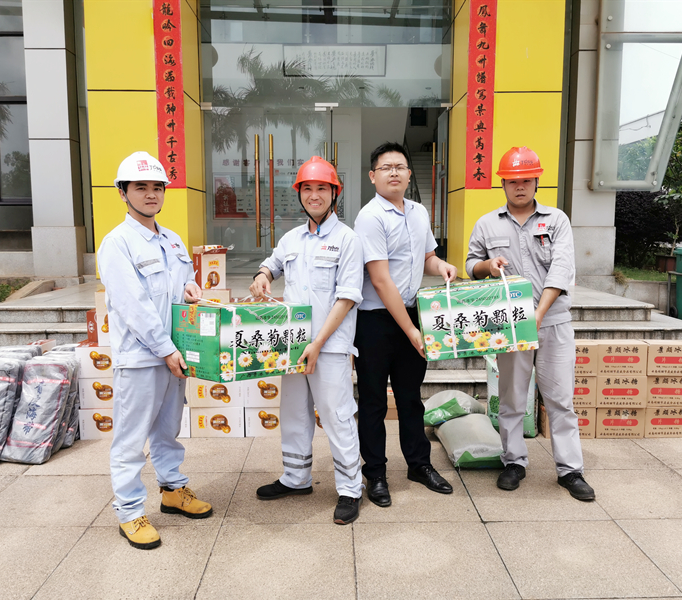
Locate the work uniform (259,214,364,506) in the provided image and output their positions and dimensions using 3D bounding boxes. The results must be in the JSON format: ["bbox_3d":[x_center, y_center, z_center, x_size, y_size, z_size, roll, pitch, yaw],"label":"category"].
[{"bbox_3d":[-0.123,0.278,2.952,0.470,1.380,0.380,3,8,27],"label":"work uniform"}]

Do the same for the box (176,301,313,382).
[{"bbox_3d":[-0.414,0.167,2.650,0.340,0.284,0.472,2,2,43],"label":"box"}]

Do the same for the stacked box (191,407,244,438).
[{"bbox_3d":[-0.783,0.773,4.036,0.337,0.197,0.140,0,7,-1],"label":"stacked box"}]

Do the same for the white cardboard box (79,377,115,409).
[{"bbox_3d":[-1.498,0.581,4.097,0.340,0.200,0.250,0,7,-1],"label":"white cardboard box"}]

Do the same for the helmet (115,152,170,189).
[{"bbox_3d":[-0.840,-0.552,2.639,0.230,0.160,0.285,-6,5,-39],"label":"helmet"}]

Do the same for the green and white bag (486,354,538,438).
[{"bbox_3d":[1.108,0.605,4.066,0.330,0.550,0.140,1,7,13],"label":"green and white bag"}]

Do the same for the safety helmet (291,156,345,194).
[{"bbox_3d":[-0.106,-0.561,2.821,0.230,0.160,0.285,4,-2,9],"label":"safety helmet"}]

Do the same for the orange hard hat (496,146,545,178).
[{"bbox_3d":[0.871,-0.671,3.044,0.230,0.158,0.285,-3,14,12],"label":"orange hard hat"}]

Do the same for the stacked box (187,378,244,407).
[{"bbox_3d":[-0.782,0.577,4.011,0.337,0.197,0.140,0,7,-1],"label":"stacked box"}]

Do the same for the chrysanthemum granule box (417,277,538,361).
[{"bbox_3d":[0.612,0.075,2.831,0.473,0.282,0.339,-8,6,9],"label":"chrysanthemum granule box"}]

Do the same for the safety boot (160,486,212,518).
[{"bbox_3d":[-0.723,0.950,2.969,0.272,0.135,0.105,3,7,24],"label":"safety boot"}]

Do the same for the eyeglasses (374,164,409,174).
[{"bbox_3d":[0.237,-0.615,2.966,0.145,0.042,0.135,-1,7,-9],"label":"eyeglasses"}]

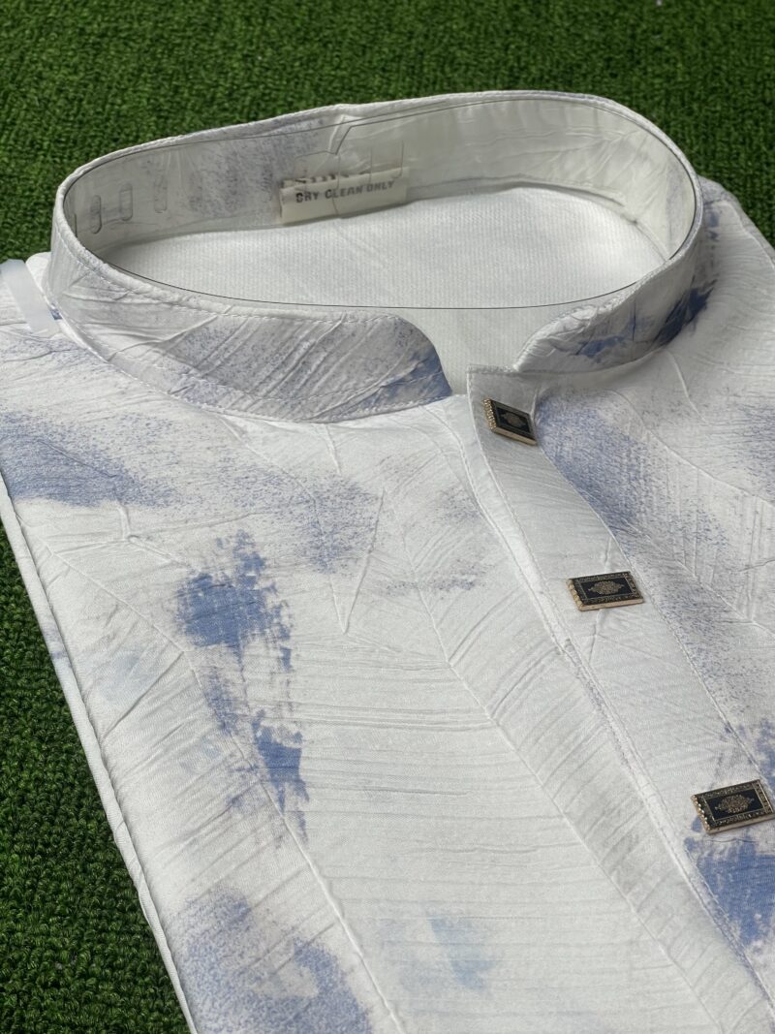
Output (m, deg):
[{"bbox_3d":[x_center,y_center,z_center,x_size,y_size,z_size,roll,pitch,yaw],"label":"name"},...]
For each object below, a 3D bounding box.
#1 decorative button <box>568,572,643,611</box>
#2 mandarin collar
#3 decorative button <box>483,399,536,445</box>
[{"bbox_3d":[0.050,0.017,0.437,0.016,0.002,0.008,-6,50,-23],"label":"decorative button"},{"bbox_3d":[-0.001,-0.068,0.491,0.165,0.041,0.080,-12,50,-18],"label":"mandarin collar"},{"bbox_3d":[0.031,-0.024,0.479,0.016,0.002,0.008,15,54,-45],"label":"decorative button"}]

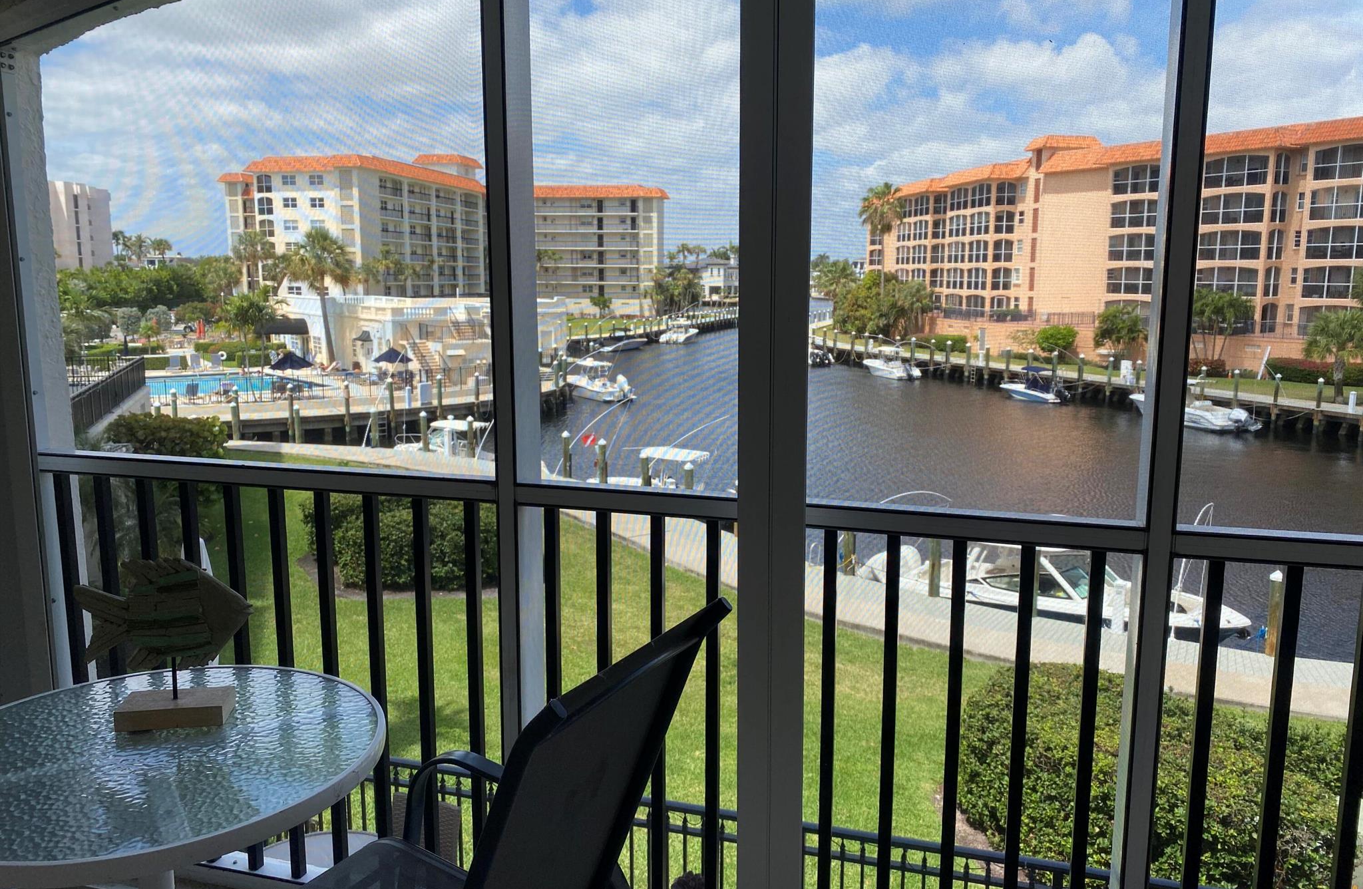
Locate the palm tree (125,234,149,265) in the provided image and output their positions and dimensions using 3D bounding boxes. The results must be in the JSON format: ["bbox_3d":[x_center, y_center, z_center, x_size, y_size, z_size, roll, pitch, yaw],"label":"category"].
[{"bbox_3d":[-106.733,-33.785,202.209,4.630,15.620,4.630,-5,10,-27],"label":"palm tree"}]

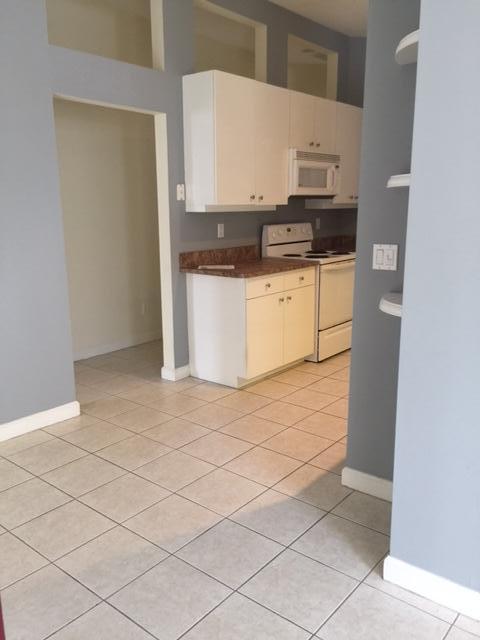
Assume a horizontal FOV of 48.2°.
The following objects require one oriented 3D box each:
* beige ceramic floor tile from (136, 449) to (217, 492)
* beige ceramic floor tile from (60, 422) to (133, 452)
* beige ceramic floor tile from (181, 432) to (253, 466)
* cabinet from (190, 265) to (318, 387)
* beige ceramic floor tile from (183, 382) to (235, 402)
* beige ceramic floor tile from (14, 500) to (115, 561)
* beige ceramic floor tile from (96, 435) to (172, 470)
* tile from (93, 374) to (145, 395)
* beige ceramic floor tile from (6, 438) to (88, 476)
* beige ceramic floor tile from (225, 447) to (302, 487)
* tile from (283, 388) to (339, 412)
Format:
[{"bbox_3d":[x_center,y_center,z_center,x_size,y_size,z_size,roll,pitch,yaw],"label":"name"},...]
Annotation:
[{"bbox_3d":[-0.346,0.802,2.860,0.330,0.010,0.330,10,16,38],"label":"beige ceramic floor tile"},{"bbox_3d":[-0.881,0.729,3.343,0.333,0.010,0.333,10,16,38],"label":"beige ceramic floor tile"},{"bbox_3d":[-0.137,0.762,3.178,0.333,0.010,0.333,10,16,38],"label":"beige ceramic floor tile"},{"bbox_3d":[0.111,0.004,4.555,0.614,0.878,0.945,10,16,38],"label":"cabinet"},{"bbox_3d":[-0.231,0.556,4.109,0.335,0.010,0.335,10,16,38],"label":"beige ceramic floor tile"},{"bbox_3d":[-0.783,0.934,2.399,0.335,0.010,0.335,10,16,38],"label":"beige ceramic floor tile"},{"bbox_3d":[-0.605,0.758,3.067,0.330,0.010,0.330,10,16,38],"label":"beige ceramic floor tile"},{"bbox_3d":[-0.971,0.522,4.262,0.334,0.010,0.334,10,16,38],"label":"tile"},{"bbox_3d":[-1.095,0.786,3.079,0.335,0.010,0.335,10,16,38],"label":"beige ceramic floor tile"},{"bbox_3d":[0.127,0.807,2.967,0.333,0.010,0.333,10,16,38],"label":"beige ceramic floor tile"},{"bbox_3d":[0.512,0.587,3.933,0.334,0.010,0.334,10,16,38],"label":"tile"}]

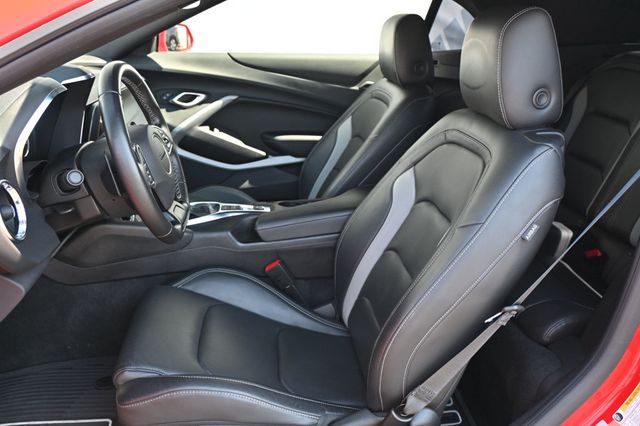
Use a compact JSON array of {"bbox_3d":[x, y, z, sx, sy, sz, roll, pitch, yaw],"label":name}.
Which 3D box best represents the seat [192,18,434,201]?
[{"bbox_3d":[-0.059,-0.161,1.859,0.840,0.960,0.540,-1,19,-6],"label":"seat"}]

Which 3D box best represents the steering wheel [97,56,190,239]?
[{"bbox_3d":[-0.352,-0.114,1.075,0.100,0.355,0.365,-17,19,0],"label":"steering wheel"}]

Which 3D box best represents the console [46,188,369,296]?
[{"bbox_3d":[-0.267,0.060,1.524,0.880,0.240,0.270,-1,19,-6],"label":"console"}]

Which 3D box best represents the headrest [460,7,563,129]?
[{"bbox_3d":[0.356,-0.289,1.089,0.158,0.215,0.250,-1,19,-6],"label":"headrest"}]

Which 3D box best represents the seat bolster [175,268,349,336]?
[{"bbox_3d":[-0.141,0.247,1.407,0.460,0.125,0.145,14,16,-11],"label":"seat bolster"}]

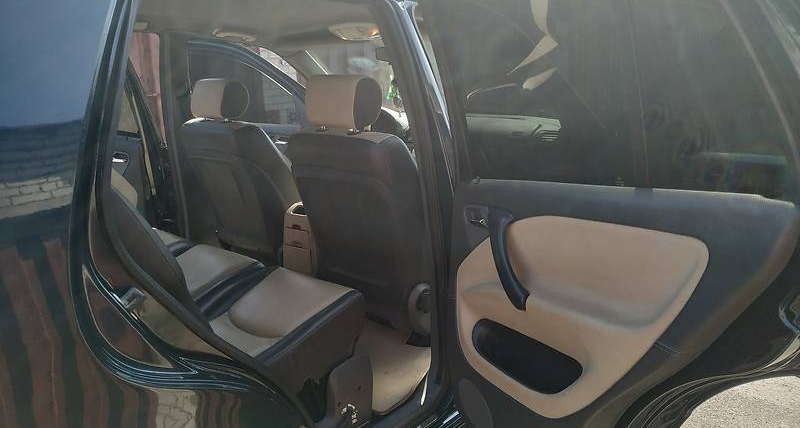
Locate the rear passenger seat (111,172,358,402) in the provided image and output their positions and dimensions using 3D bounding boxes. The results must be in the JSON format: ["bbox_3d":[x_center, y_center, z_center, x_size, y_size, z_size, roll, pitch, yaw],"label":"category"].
[{"bbox_3d":[-0.875,0.043,1.608,1.370,0.770,0.810,11,16,42],"label":"rear passenger seat"}]

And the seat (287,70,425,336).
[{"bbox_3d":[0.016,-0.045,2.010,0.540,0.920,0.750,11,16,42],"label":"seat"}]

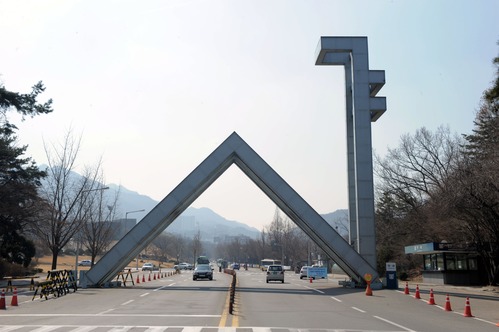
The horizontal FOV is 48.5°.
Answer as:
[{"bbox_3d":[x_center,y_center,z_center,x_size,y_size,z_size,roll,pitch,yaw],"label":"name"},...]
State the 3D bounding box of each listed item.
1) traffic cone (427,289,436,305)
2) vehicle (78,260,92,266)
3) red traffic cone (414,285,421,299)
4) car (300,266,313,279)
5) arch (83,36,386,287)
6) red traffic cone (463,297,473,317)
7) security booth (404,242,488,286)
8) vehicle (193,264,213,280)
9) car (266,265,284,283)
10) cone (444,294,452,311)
[{"bbox_3d":[8.274,5.921,25.166,0.360,0.710,0.360,0,-10,0],"label":"traffic cone"},{"bbox_3d":[-41.016,24.584,139.859,4.500,1.460,1.780,0,-10,0],"label":"vehicle"},{"bbox_3d":[8.542,6.378,28.131,0.360,0.710,0.360,0,-10,0],"label":"red traffic cone"},{"bbox_3d":[6.725,12.225,64.059,1.780,1.560,4.500,0,-10,-1],"label":"car"},{"bbox_3d":[-0.845,-0.293,43.313,22.550,19.230,3.320,0,-10,0],"label":"arch"},{"bbox_3d":[7.815,5.023,19.841,0.360,0.710,0.360,0,-10,0],"label":"red traffic cone"},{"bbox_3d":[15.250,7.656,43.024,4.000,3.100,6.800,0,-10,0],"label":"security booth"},{"bbox_3d":[-4.393,10.151,53.051,1.800,1.440,4.500,0,-10,0],"label":"vehicle"},{"bbox_3d":[2.556,10.535,54.203,1.740,1.630,4.400,0,-10,-1],"label":"car"},{"bbox_3d":[8.035,5.488,22.399,0.360,0.710,0.360,0,-10,0],"label":"cone"}]

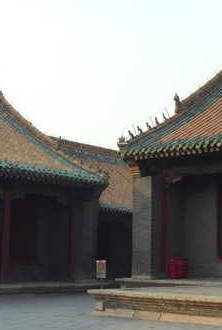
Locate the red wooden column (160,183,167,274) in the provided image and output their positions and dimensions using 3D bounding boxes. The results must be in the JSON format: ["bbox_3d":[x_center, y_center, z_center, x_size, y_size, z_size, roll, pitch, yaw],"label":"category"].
[{"bbox_3d":[1.904,2.236,22.789,0.330,3.297,0.330,1,-8,0],"label":"red wooden column"}]

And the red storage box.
[{"bbox_3d":[2.395,3.684,22.694,0.280,0.764,0.655,-6,-11,40],"label":"red storage box"}]

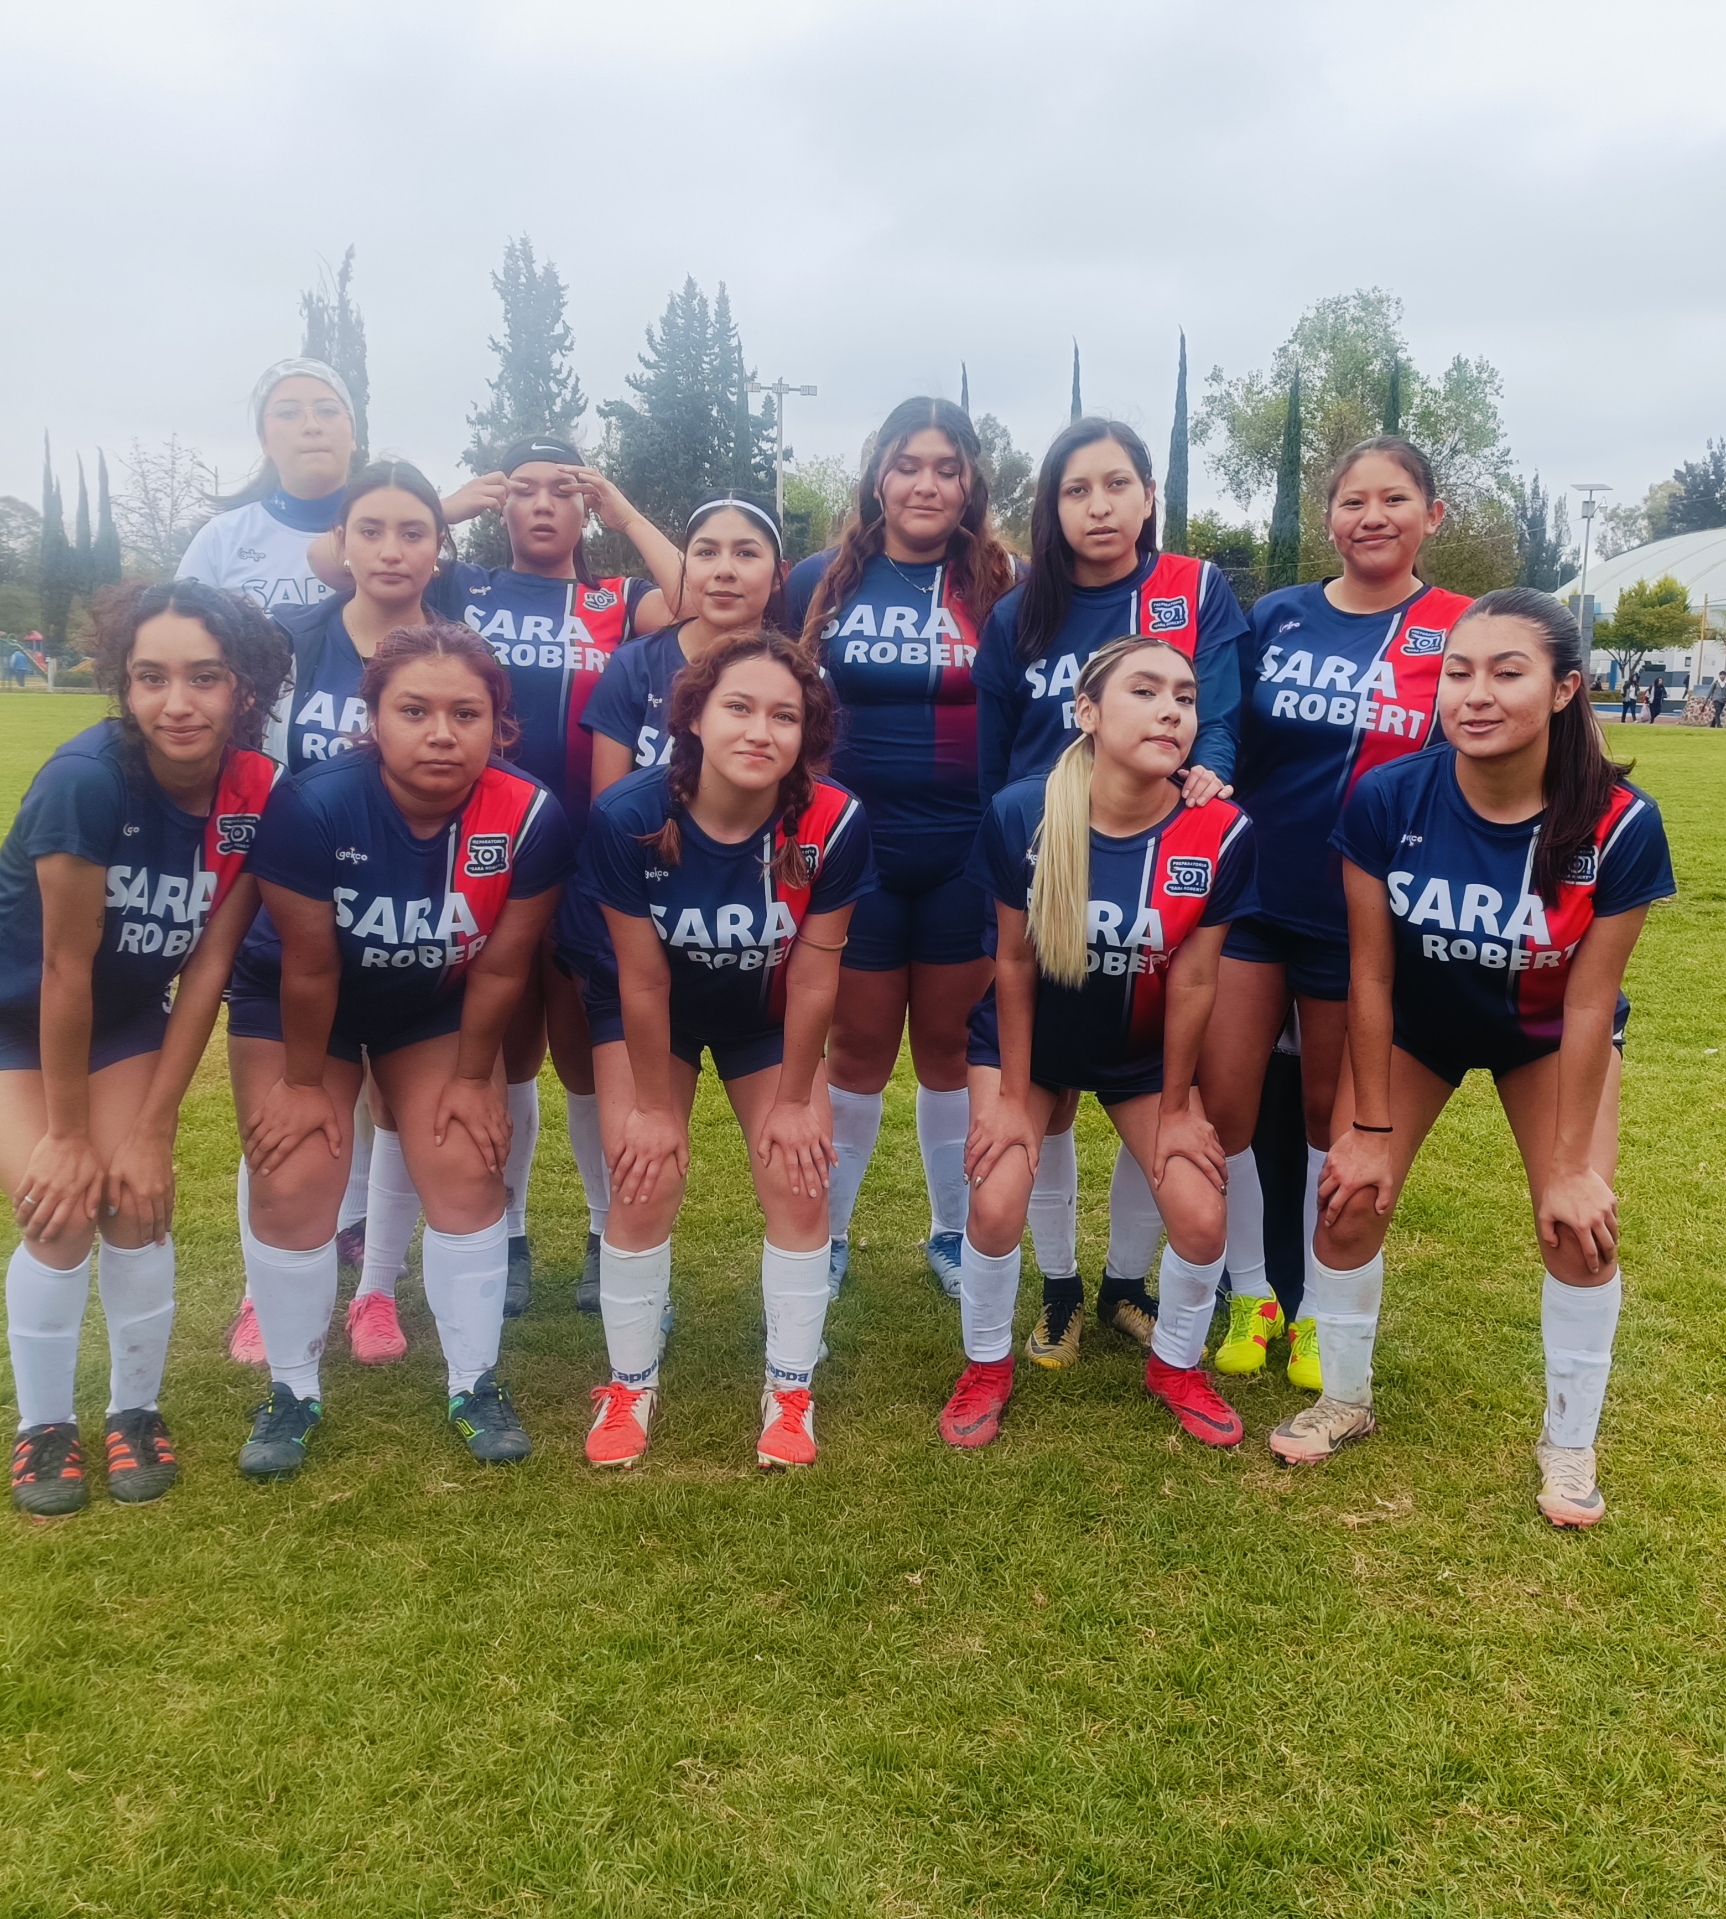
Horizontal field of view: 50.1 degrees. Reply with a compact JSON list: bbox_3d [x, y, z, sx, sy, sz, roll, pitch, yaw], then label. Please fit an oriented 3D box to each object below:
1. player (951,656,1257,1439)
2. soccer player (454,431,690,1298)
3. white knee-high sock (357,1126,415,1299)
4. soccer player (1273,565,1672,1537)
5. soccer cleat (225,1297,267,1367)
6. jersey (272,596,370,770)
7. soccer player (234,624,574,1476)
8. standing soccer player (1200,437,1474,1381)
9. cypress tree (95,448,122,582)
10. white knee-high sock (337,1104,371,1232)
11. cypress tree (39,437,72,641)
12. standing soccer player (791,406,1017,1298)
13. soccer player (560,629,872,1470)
[{"bbox_3d":[0.391,0.127,2.937,0.492,1.246,0.741,1,9,6],"label":"player"},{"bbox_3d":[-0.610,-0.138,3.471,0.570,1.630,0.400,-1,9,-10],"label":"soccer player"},{"bbox_3d":[-0.866,0.465,3.364,0.105,0.330,0.120,6,9,-16],"label":"white knee-high sock"},{"bbox_3d":[0.919,0.125,2.771,0.506,1.311,0.716,4,10,21],"label":"soccer player"},{"bbox_3d":[-1.083,0.625,3.335,0.100,0.110,0.255,-1,9,-12],"label":"soccer cleat"},{"bbox_3d":[-0.844,-0.325,3.209,0.430,0.620,0.270,0,9,0],"label":"jersey"},{"bbox_3d":[-0.712,0.134,2.799,0.500,1.254,0.762,-2,9,-16],"label":"soccer player"},{"bbox_3d":[0.810,-0.065,3.128,0.480,1.600,0.360,3,10,20],"label":"standing soccer player"},{"bbox_3d":[-26.627,-13.724,65.348,1.050,8.416,1.050,-3,10,-22],"label":"cypress tree"},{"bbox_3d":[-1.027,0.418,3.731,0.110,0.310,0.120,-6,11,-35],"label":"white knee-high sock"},{"bbox_3d":[-30.706,-15.561,70.000,1.250,8.500,1.250,0,9,0],"label":"cypress tree"},{"bbox_3d":[0.086,-0.173,3.516,0.500,1.690,0.360,1,9,4],"label":"standing soccer player"},{"bbox_3d":[-0.215,0.129,2.905,0.500,1.280,0.620,-1,9,-7],"label":"soccer player"}]

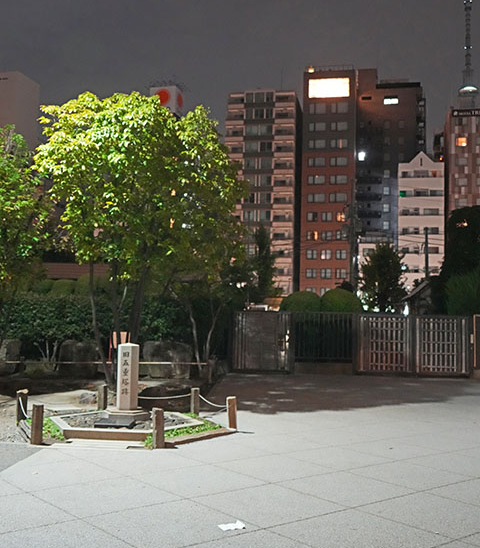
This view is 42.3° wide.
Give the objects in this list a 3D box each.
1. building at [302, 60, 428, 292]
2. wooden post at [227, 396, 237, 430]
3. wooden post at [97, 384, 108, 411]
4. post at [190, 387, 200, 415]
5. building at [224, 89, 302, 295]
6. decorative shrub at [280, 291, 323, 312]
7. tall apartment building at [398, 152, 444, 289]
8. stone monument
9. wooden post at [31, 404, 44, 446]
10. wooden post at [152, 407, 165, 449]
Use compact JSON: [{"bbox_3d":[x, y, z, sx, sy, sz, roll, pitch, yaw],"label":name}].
[{"bbox_3d":[21.861,-11.570,111.856,20.500,46.300,15.000,0,-5,10],"label":"building"},{"bbox_3d":[-0.091,2.046,9.029,0.125,0.500,0.125,1,-5,5],"label":"wooden post"},{"bbox_3d":[-2.380,2.157,10.748,0.130,0.490,0.130,1,-5,5],"label":"wooden post"},{"bbox_3d":[-0.761,2.174,10.523,0.125,0.480,0.125,1,-5,5],"label":"post"},{"bbox_3d":[4.404,-9.683,109.658,12.000,41.500,13.000,0,-5,10],"label":"building"},{"bbox_3d":[2.412,1.838,24.437,1.680,2.300,1.680,1,-5,0],"label":"decorative shrub"},{"bbox_3d":[28.841,-3.716,99.627,7.000,28.800,10.000,0,-5,13],"label":"tall apartment building"},{"bbox_3d":[-1.662,1.521,9.198,0.310,1.000,0.270,1,-5,6],"label":"stone monument"},{"bbox_3d":[-2.555,1.899,7.822,0.135,0.490,0.135,1,-5,5],"label":"wooden post"},{"bbox_3d":[-0.995,1.919,7.716,0.130,0.490,0.130,1,-5,5],"label":"wooden post"}]

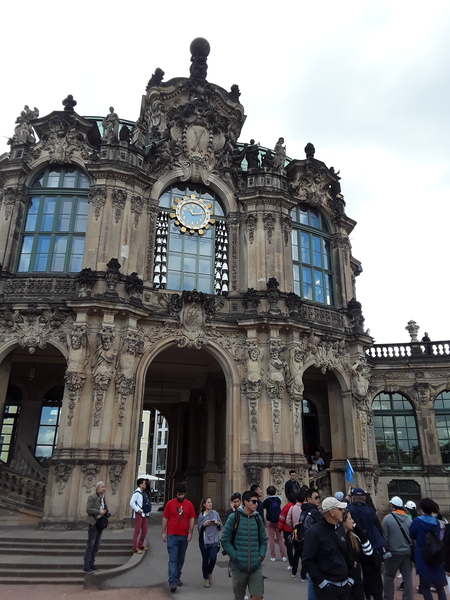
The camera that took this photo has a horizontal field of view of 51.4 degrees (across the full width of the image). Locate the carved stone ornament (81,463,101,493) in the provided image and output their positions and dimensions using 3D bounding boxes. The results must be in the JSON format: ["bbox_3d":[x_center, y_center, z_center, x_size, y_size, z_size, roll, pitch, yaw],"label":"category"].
[{"bbox_3d":[-4.522,5.963,15.736,0.680,0.942,0.206,7,-23,-17],"label":"carved stone ornament"}]

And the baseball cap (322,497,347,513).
[{"bbox_3d":[1.270,2.372,5.420,0.270,0.150,0.175,4,-23,-9],"label":"baseball cap"}]

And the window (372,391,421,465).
[{"bbox_3d":[8.206,6.211,22.531,2.009,3.451,0.309,-3,-23,9],"label":"window"}]

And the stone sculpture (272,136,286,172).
[{"bbox_3d":[2.791,-7.318,23.770,0.660,2.120,0.580,9,-24,-20],"label":"stone sculpture"}]

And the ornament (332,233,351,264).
[{"bbox_3d":[5.919,-2.627,23.783,0.784,1.717,0.522,12,-24,-26],"label":"ornament"}]

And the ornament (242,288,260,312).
[{"bbox_3d":[1.129,0.038,19.930,0.725,1.053,0.725,2,-22,-5],"label":"ornament"}]

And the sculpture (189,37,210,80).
[{"bbox_3d":[-1.369,-12.817,25.054,1.066,2.819,1.045,6,-22,-14],"label":"sculpture"}]

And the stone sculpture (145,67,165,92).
[{"bbox_3d":[-3.570,-11.297,24.049,0.784,1.325,0.731,6,-22,-14],"label":"stone sculpture"}]

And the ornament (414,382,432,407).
[{"bbox_3d":[11.352,5.374,26.627,0.888,1.324,0.450,-2,-22,7],"label":"ornament"}]

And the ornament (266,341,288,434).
[{"bbox_3d":[2.137,3.453,18.847,0.886,3.760,0.567,4,-22,-7],"label":"ornament"}]

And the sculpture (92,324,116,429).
[{"bbox_3d":[-4.394,2.698,16.997,0.850,3.620,0.600,6,-23,-12],"label":"sculpture"}]

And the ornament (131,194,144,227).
[{"bbox_3d":[-4.094,-4.106,21.699,0.620,1.573,0.400,13,-24,-28],"label":"ornament"}]

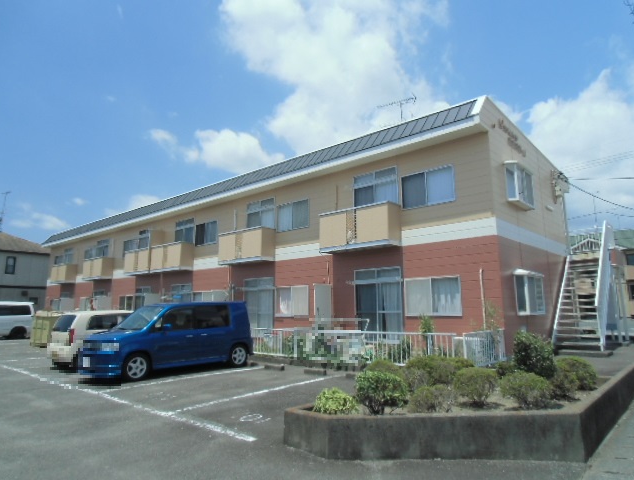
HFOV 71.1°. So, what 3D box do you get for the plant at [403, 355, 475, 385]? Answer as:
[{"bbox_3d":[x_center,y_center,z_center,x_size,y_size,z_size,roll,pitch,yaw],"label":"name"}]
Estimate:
[{"bbox_3d":[1.712,1.838,6.200,0.920,0.460,0.720,-3,-9,15],"label":"plant"}]

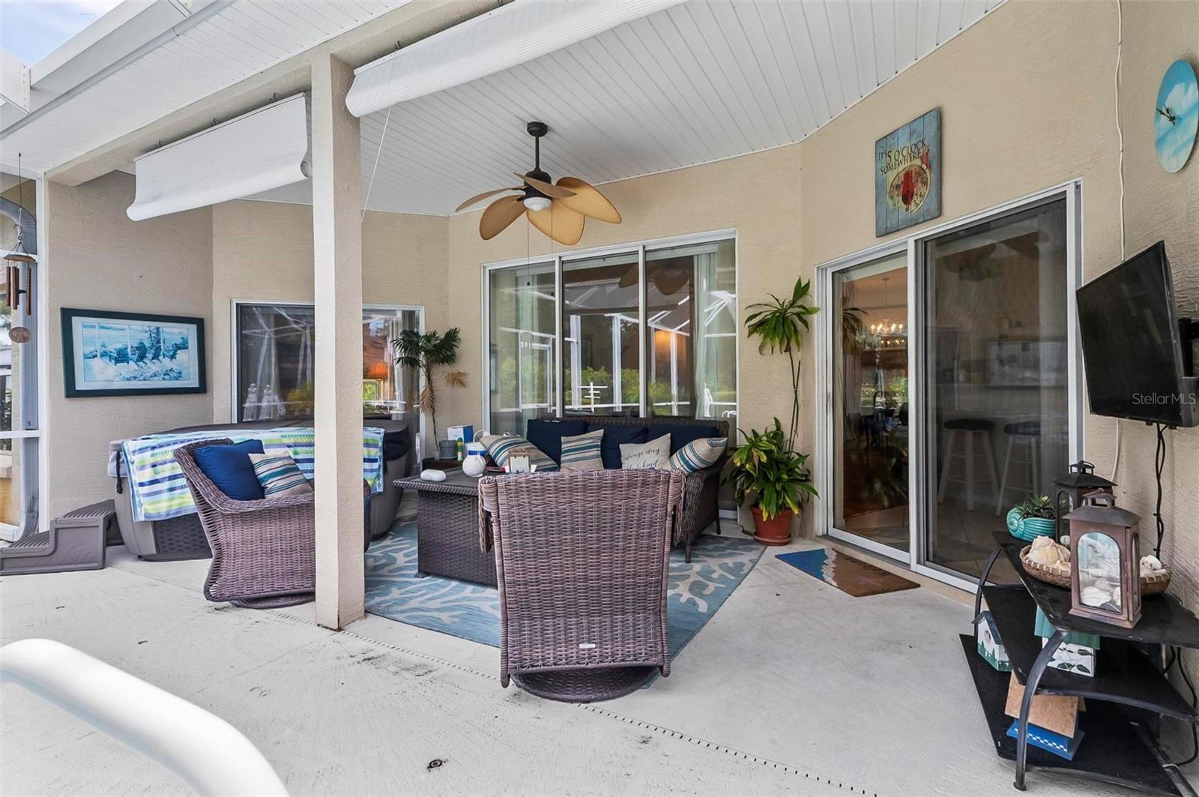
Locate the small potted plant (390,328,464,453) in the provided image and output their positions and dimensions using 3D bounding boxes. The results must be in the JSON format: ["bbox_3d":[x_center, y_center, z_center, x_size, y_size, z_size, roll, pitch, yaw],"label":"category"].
[{"bbox_3d":[-1.665,-0.055,5.200,0.700,1.250,0.620,0,0,0],"label":"small potted plant"}]

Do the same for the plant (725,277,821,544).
[{"bbox_3d":[1.310,0.085,4.030,0.700,2.020,0.600,0,0,28],"label":"plant"}]

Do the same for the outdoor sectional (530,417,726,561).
[{"bbox_3d":[-0.045,0.650,4.443,1.970,0.900,0.900,0,0,28],"label":"outdoor sectional"}]

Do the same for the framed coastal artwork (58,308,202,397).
[{"bbox_3d":[-4.061,-0.388,4.718,0.040,0.715,1.015,0,2,28],"label":"framed coastal artwork"}]

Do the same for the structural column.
[{"bbox_3d":[-1.296,-0.260,2.639,0.162,2.745,0.148,0,1,28],"label":"structural column"}]

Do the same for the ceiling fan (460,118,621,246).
[{"bbox_3d":[-0.454,-1.621,3.906,1.200,0.738,1.200,0,1,28],"label":"ceiling fan"}]

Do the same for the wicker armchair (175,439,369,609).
[{"bbox_3d":[-1.792,0.676,3.080,0.830,0.870,0.730,-1,1,-14],"label":"wicker armchair"}]

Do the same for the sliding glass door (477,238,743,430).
[{"bbox_3d":[-0.031,-0.183,5.089,2.712,2.457,0.100,0,1,28],"label":"sliding glass door"}]

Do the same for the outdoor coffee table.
[{"bbox_3d":[-0.635,0.803,3.400,1.050,0.610,0.750,0,0,28],"label":"outdoor coffee table"}]

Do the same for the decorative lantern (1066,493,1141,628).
[{"bbox_3d":[1.438,0.435,1.512,0.145,0.357,0.145,-1,1,-38],"label":"decorative lantern"}]

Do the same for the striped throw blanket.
[{"bbox_3d":[-2.436,0.506,3.917,1.580,0.600,0.400,-1,1,-17],"label":"striped throw blanket"}]

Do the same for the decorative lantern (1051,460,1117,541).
[{"bbox_3d":[1.960,0.436,2.150,0.165,0.368,0.165,0,0,4],"label":"decorative lantern"}]

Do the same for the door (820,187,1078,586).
[{"bbox_3d":[1.940,0.030,3.200,0.120,2.030,1.740,0,0,-17],"label":"door"}]

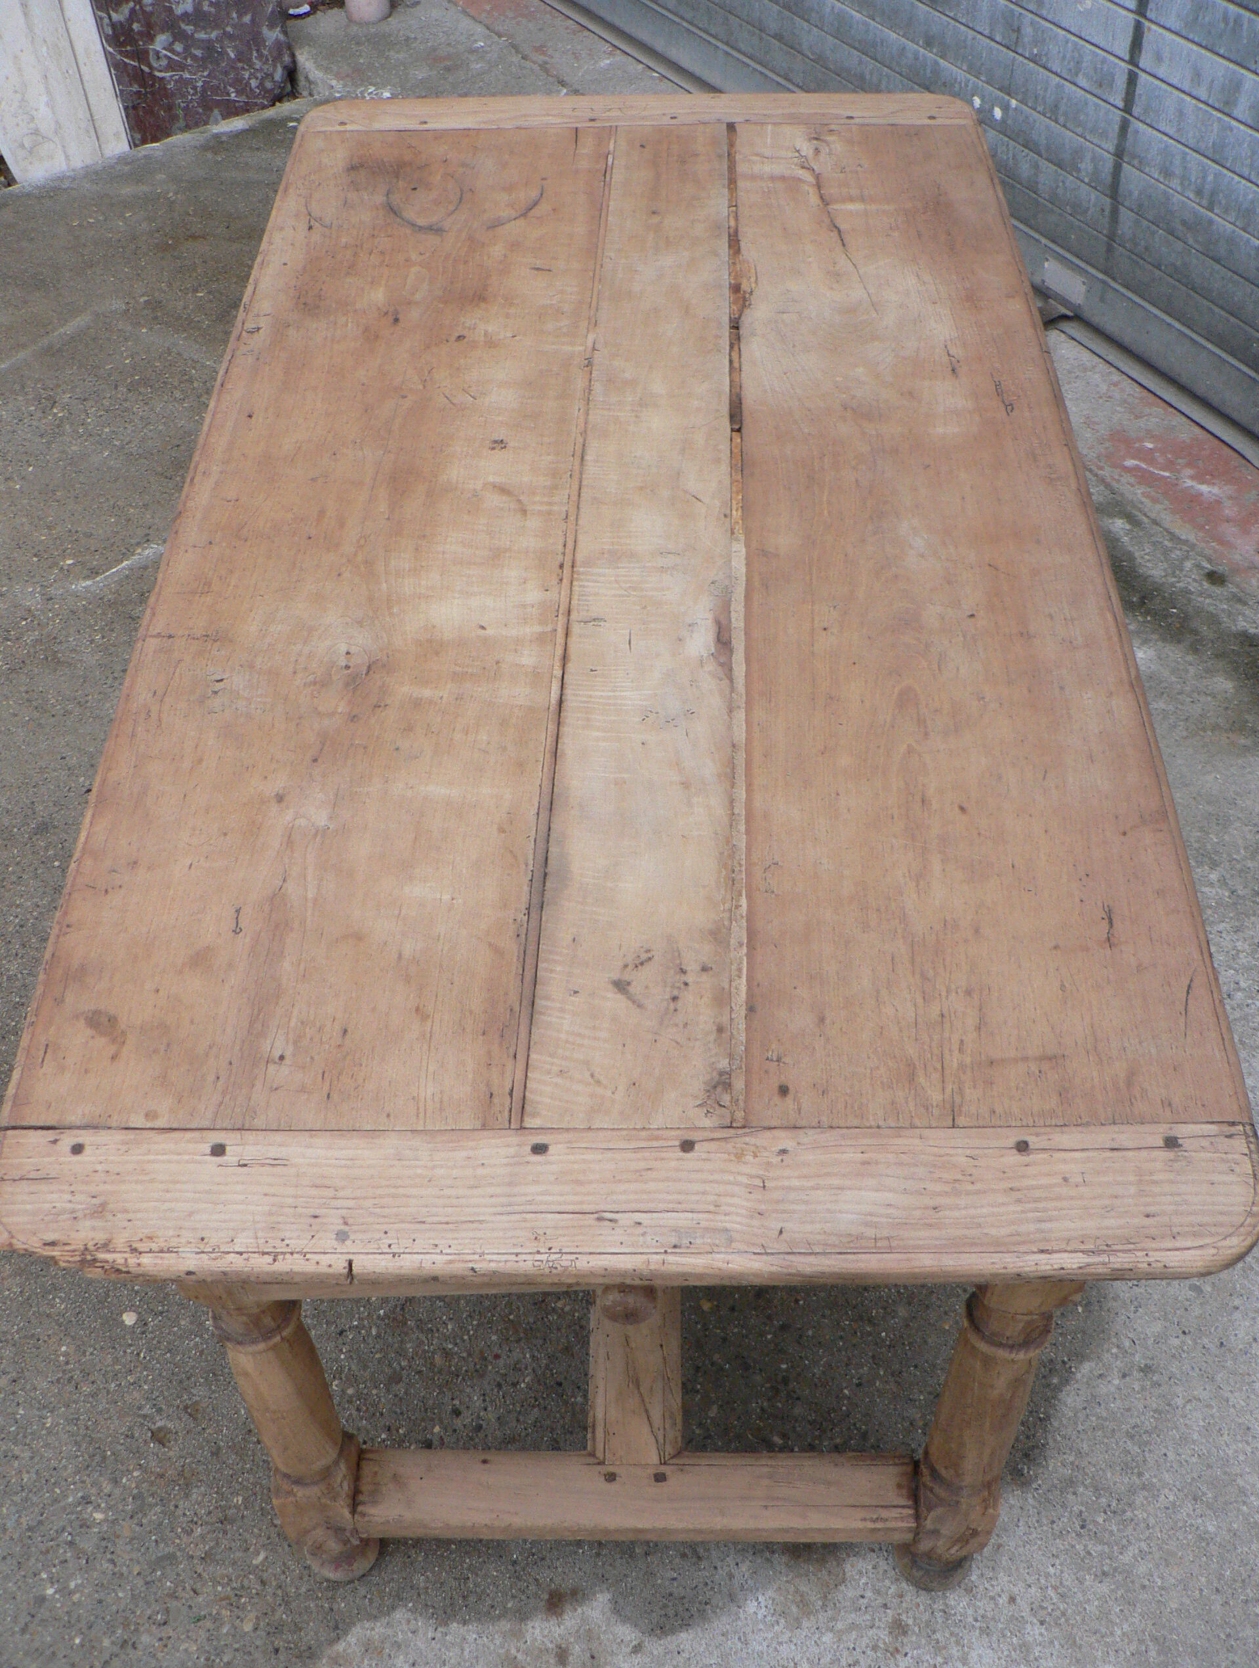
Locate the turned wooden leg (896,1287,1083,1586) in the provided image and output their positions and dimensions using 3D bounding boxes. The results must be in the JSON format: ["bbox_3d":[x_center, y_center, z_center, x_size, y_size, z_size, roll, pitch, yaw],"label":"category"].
[{"bbox_3d":[0.281,0.440,1.396,0.073,0.715,0.073,0,48,1],"label":"turned wooden leg"}]

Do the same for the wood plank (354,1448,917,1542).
[{"bbox_3d":[0.006,0.594,1.567,0.495,0.038,0.068,0,48,1],"label":"wood plank"}]

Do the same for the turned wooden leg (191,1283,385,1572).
[{"bbox_3d":[-0.275,0.441,1.405,0.073,0.710,0.073,0,48,1],"label":"turned wooden leg"}]

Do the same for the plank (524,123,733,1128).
[{"bbox_3d":[0.024,-0.303,1.550,0.136,0.028,1.345,1,48,2],"label":"plank"}]

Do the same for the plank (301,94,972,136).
[{"bbox_3d":[0.010,-0.827,2.029,0.785,0.030,0.084,0,48,1],"label":"plank"}]

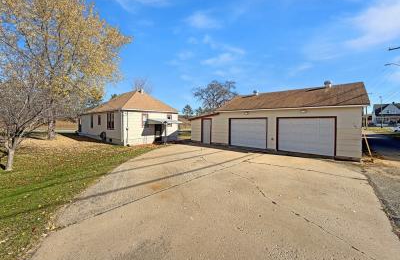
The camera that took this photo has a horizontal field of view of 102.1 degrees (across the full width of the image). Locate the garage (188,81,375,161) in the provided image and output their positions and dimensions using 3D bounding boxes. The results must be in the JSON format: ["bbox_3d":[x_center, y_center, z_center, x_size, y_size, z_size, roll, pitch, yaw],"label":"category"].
[{"bbox_3d":[5.752,-1.068,14.187,11.900,4.500,7.500,3,4,41],"label":"garage"}]

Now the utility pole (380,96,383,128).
[{"bbox_3d":[53.581,-5.141,47.752,0.450,9.400,0.450,0,3,0],"label":"utility pole"}]

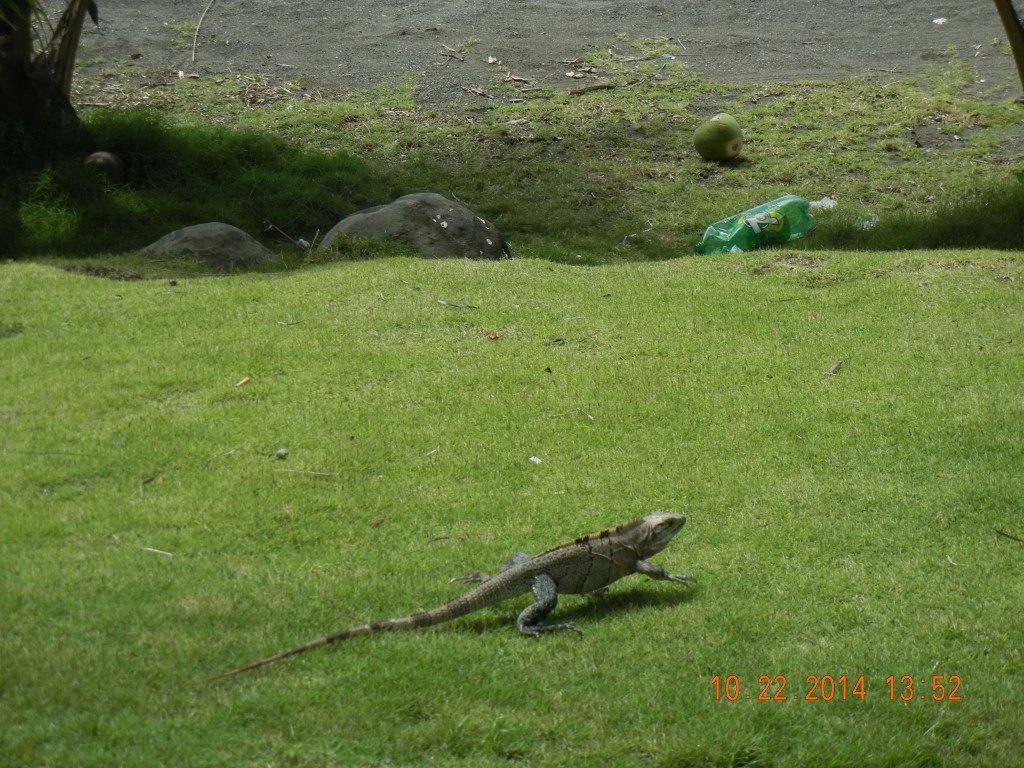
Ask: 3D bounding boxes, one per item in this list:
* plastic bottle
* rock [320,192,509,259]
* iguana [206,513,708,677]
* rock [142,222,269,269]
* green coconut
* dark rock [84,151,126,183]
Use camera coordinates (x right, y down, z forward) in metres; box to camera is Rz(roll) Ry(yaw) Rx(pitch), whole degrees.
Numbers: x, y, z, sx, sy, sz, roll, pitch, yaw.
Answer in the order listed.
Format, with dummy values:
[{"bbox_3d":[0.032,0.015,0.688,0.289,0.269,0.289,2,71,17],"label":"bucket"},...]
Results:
[{"bbox_3d":[0.674,-0.442,9.500,0.350,0.118,0.118,-20,12,-25],"label":"plastic bottle"},{"bbox_3d":[-0.270,-0.425,9.500,0.490,0.220,0.360,0,12,0],"label":"rock"},{"bbox_3d":[-0.130,0.300,5.624,0.960,0.170,0.340,-7,13,-31],"label":"iguana"},{"bbox_3d":[-0.828,-0.364,9.300,0.340,0.150,0.270,0,12,0],"label":"rock"},{"bbox_3d":[0.701,-0.841,11.700,0.168,0.165,0.168,0,12,0],"label":"green coconut"},{"bbox_3d":[-1.306,-0.694,11.000,0.140,0.115,0.135,0,12,0],"label":"dark rock"}]

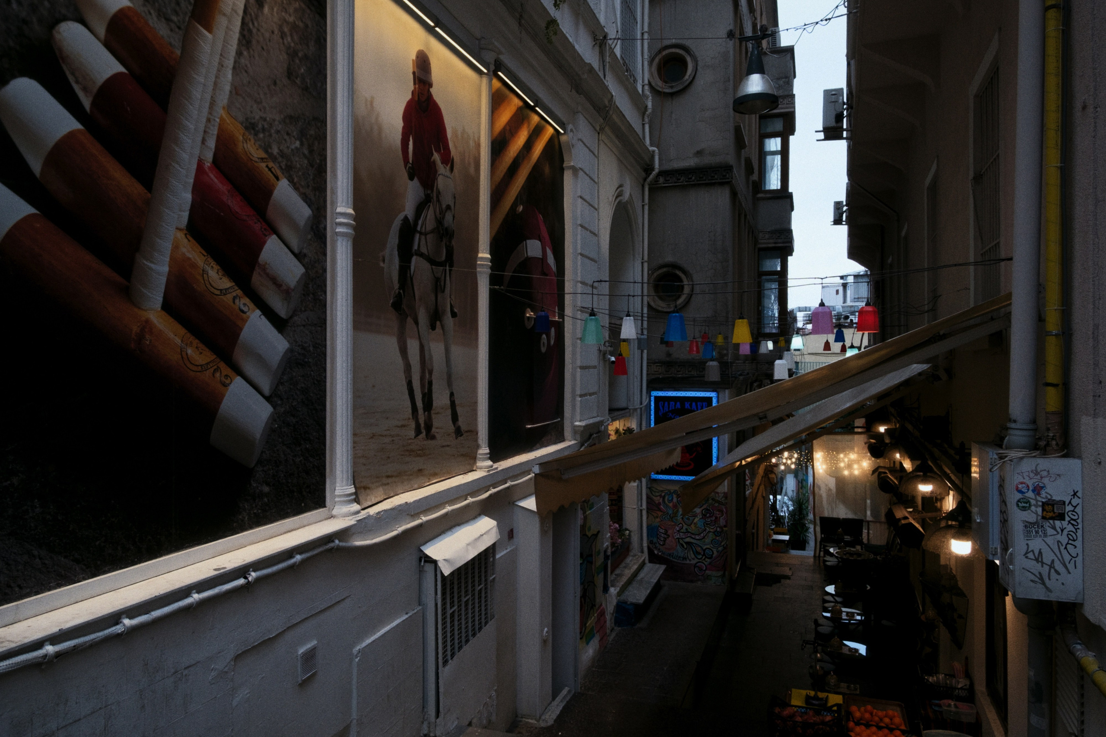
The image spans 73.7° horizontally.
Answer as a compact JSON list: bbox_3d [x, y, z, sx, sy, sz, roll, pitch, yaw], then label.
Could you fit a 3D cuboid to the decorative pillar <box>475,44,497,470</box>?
[{"bbox_3d":[-0.649,-1.078,7.100,0.170,4.100,0.170,1,1,19],"label":"decorative pillar"}]

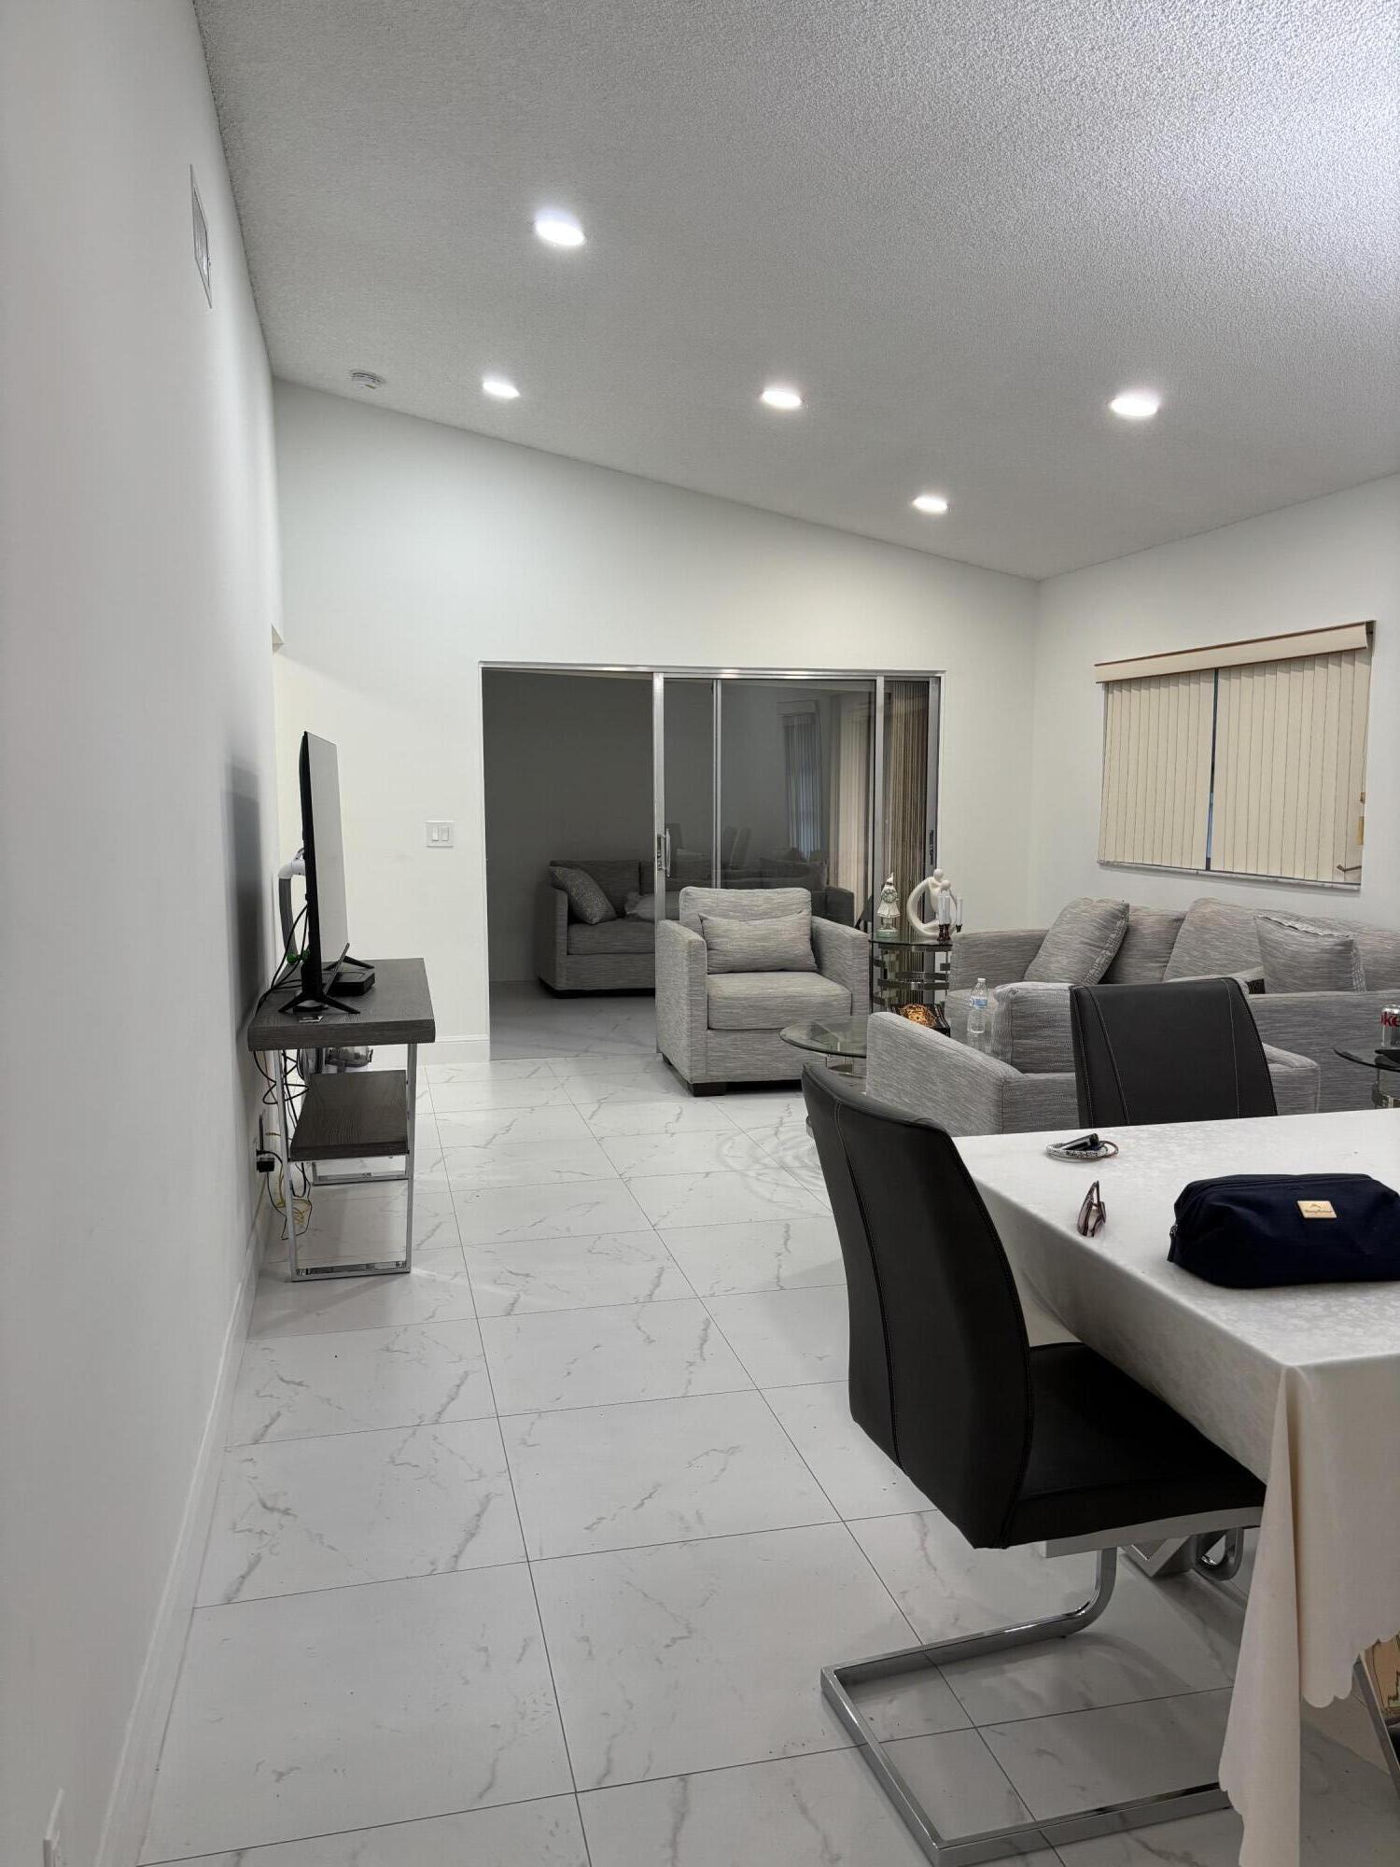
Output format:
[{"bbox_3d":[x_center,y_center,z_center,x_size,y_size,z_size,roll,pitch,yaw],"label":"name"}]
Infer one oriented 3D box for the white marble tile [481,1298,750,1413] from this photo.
[{"bbox_3d":[-0.226,1.054,3.513,0.606,0.010,0.604,-2,6,-13],"label":"white marble tile"}]

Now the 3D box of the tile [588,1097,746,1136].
[{"bbox_3d":[-0.186,0.788,5.974,0.605,0.012,0.605,-2,6,-13],"label":"tile"}]

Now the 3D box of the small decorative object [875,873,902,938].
[{"bbox_3d":[0.949,-0.143,7.033,0.118,0.318,0.105,0,6,-2],"label":"small decorative object"}]

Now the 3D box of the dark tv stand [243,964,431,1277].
[{"bbox_3d":[-1.116,0.554,4.498,0.490,0.765,1.410,-2,6,-13],"label":"dark tv stand"}]

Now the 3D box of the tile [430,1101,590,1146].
[{"bbox_3d":[-0.775,0.804,5.837,0.605,0.012,0.605,-2,6,-13],"label":"tile"}]

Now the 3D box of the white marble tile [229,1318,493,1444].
[{"bbox_3d":[-0.804,1.071,3.378,0.581,0.010,0.604,-2,6,-13],"label":"white marble tile"}]

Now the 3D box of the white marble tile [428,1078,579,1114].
[{"bbox_3d":[-0.917,0.739,6.435,0.606,0.010,0.604,-2,6,-13],"label":"white marble tile"}]

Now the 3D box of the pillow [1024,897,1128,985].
[{"bbox_3d":[1.733,0.060,6.422,0.170,0.450,0.440,23,-4,-24],"label":"pillow"}]

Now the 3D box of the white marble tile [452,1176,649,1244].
[{"bbox_3d":[-0.502,0.928,4.682,0.606,0.010,0.604,-2,6,-13],"label":"white marble tile"}]

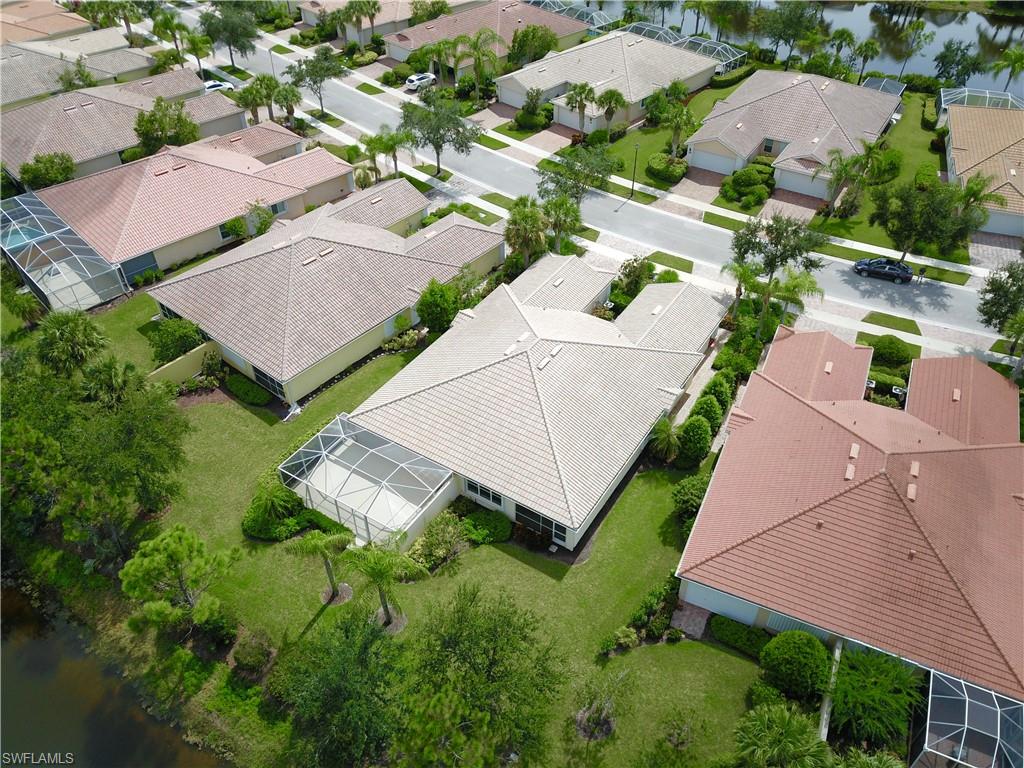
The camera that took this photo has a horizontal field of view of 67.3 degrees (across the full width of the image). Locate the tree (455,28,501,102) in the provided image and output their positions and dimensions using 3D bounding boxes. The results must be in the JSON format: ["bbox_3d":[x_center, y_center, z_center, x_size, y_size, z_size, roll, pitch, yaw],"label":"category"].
[{"bbox_3d":[-4.256,-40.328,97.889,5.749,8.926,5.749,-2,41,0],"label":"tree"}]

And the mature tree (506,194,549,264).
[{"bbox_3d":[1.295,-12.674,65.299,3.700,6.950,3.700,1,41,1],"label":"mature tree"}]

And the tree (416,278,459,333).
[{"bbox_3d":[-5.612,-5.933,59.221,3.290,4.720,3.290,-4,41,-5],"label":"tree"}]

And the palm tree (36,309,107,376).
[{"bbox_3d":[-32.586,-2.659,57.820,4.603,6.137,4.603,-2,41,0],"label":"palm tree"}]

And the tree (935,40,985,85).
[{"bbox_3d":[57.943,-41.392,99.846,5.951,6.055,5.951,0,41,0],"label":"tree"}]

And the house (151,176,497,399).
[{"bbox_3d":[-14.325,-10.326,62.998,16.950,6.200,24.620,29,48,28],"label":"house"}]

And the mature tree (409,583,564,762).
[{"bbox_3d":[-1.108,13.844,34.683,6.815,9.857,6.815,0,41,0],"label":"mature tree"}]

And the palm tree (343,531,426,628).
[{"bbox_3d":[-6.608,10.868,40.772,4.345,6.306,4.345,0,41,0],"label":"palm tree"}]

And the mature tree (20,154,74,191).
[{"bbox_3d":[-48.227,-21.258,80.066,5.037,5.442,5.037,-2,41,0],"label":"mature tree"}]

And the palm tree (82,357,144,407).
[{"bbox_3d":[-27.771,-0.172,53.636,3.770,3.060,3.770,-24,47,-26],"label":"palm tree"}]

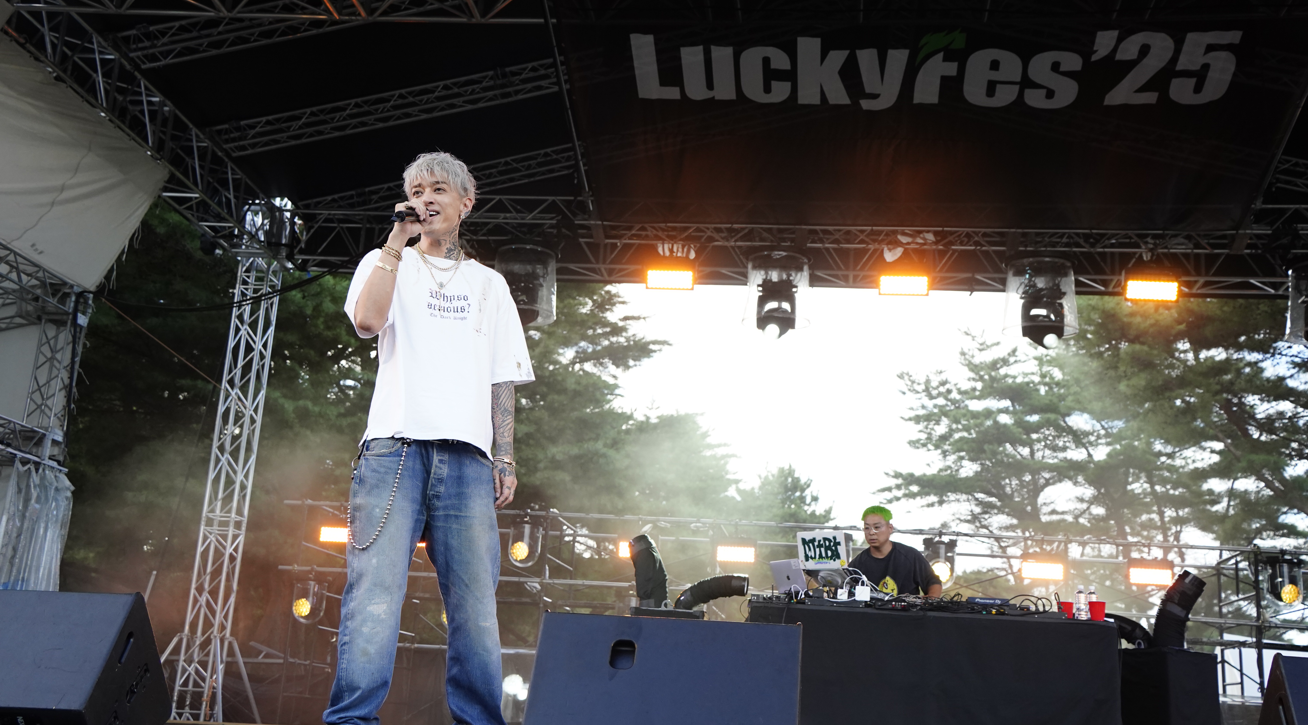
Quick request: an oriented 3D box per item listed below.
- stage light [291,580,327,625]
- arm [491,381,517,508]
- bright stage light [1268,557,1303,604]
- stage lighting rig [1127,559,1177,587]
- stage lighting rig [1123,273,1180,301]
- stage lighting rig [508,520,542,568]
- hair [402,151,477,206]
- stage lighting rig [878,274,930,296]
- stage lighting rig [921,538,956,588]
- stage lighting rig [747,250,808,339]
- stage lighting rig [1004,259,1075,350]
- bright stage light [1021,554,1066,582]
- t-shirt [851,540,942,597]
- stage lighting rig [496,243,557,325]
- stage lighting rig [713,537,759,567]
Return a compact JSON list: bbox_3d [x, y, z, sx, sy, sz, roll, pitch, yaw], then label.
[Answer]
[{"bbox_3d":[-3.743,2.611,15.400,0.350,0.490,0.350,2,-15,8],"label":"stage light"},{"bbox_3d":[-0.431,0.235,4.080,0.085,0.365,0.120,8,-15,-14],"label":"arm"},{"bbox_3d":[7.042,2.428,15.800,0.380,0.540,0.380,3,-15,3],"label":"bright stage light"},{"bbox_3d":[5.649,2.381,16.100,0.530,0.290,0.220,2,-15,6],"label":"stage lighting rig"},{"bbox_3d":[4.144,-0.630,11.800,0.460,0.240,0.200,2,-15,9],"label":"stage lighting rig"},{"bbox_3d":[-1.496,2.114,16.600,0.380,0.540,0.380,0,-15,12],"label":"stage lighting rig"},{"bbox_3d":[-0.647,-0.556,4.280,0.200,0.180,0.230,-1,-15,15],"label":"hair"},{"bbox_3d":[2.486,-0.773,14.100,0.500,0.240,0.200,2,-15,6],"label":"stage lighting rig"},{"bbox_3d":[2.918,2.045,14.500,0.340,0.520,0.340,3,-15,3],"label":"stage lighting rig"},{"bbox_3d":[1.095,-0.599,12.400,0.490,0.740,0.480,3,-15,5],"label":"stage lighting rig"},{"bbox_3d":[3.280,-0.502,12.000,0.550,0.740,0.520,5,-15,-5],"label":"stage lighting rig"},{"bbox_3d":[4.473,2.352,16.300,0.510,0.310,0.220,2,-15,6],"label":"bright stage light"},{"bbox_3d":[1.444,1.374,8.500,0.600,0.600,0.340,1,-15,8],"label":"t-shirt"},{"bbox_3d":[-1.159,-0.693,12.800,0.520,0.710,0.500,3,-15,5],"label":"stage lighting rig"},{"bbox_3d":[0.958,2.216,16.600,0.510,0.300,0.220,2,-15,6],"label":"stage lighting rig"}]

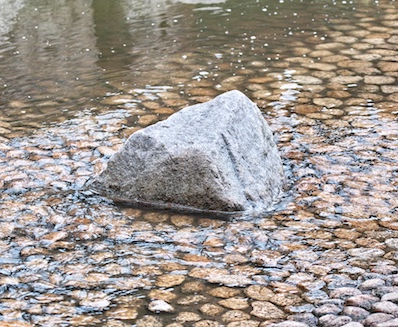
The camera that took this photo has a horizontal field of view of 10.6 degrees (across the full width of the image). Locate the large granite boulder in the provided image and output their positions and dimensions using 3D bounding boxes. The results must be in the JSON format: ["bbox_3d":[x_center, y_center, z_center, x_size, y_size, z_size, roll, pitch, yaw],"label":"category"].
[{"bbox_3d":[-0.051,-0.087,9.274,0.720,0.420,0.500,8,22,20],"label":"large granite boulder"}]

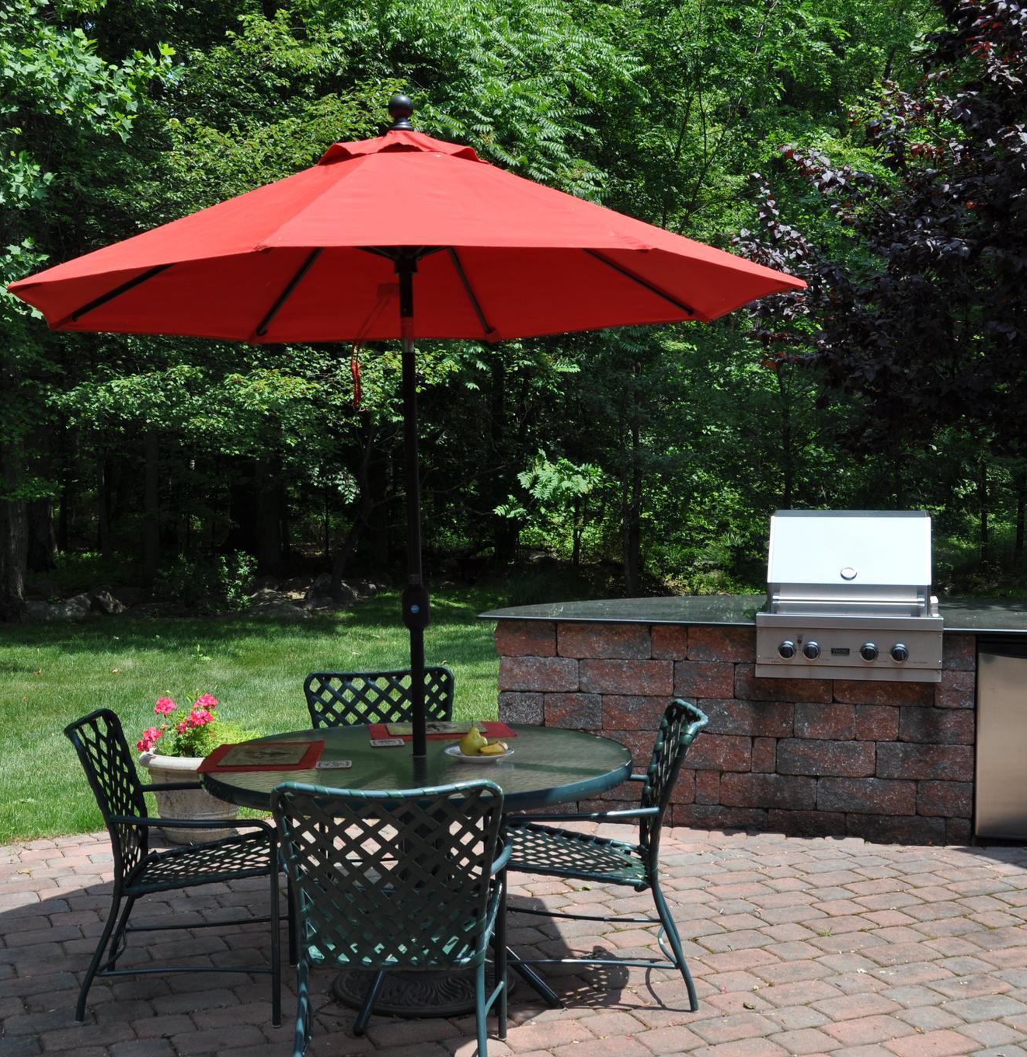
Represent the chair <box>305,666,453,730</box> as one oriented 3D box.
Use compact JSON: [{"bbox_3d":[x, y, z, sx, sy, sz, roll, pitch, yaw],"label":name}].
[{"bbox_3d":[-0.400,0.962,4.990,0.570,0.840,0.610,-1,2,-17],"label":"chair"}]

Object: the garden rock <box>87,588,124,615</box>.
[{"bbox_3d":[-4.451,0.793,16.047,0.406,0.271,0.350,0,2,-16],"label":"garden rock"}]

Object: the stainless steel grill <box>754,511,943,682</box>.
[{"bbox_3d":[1.439,0.271,6.266,0.751,0.678,0.640,1,2,12],"label":"stainless steel grill"}]

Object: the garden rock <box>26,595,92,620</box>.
[{"bbox_3d":[-5.250,0.912,16.832,0.780,0.300,0.520,-1,2,-18],"label":"garden rock"}]

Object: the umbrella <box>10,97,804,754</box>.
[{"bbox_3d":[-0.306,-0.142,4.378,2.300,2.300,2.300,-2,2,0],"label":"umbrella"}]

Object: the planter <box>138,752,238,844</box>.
[{"bbox_3d":[-1.310,1.123,6.087,0.492,0.340,0.492,0,2,0],"label":"planter"}]

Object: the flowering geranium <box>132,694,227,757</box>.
[{"bbox_3d":[-1.467,0.869,6.428,0.430,0.260,0.400,-1,2,-14],"label":"flowering geranium"}]

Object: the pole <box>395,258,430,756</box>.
[{"bbox_3d":[-0.301,0.178,4.387,0.070,1.900,0.070,-2,2,0],"label":"pole"}]

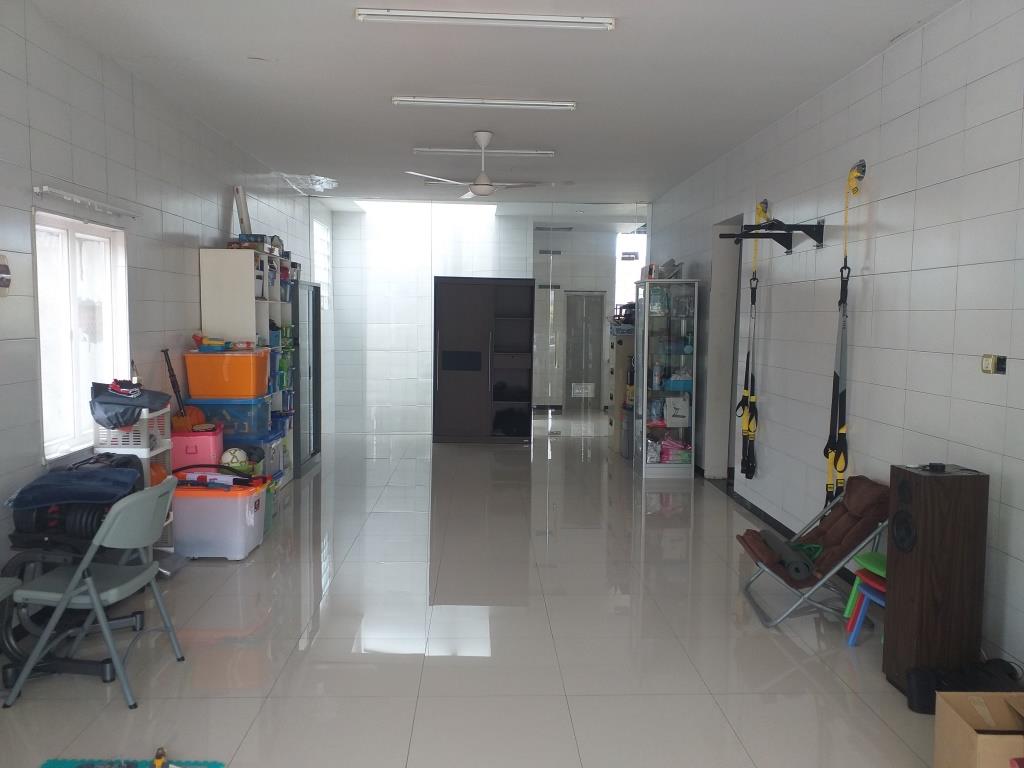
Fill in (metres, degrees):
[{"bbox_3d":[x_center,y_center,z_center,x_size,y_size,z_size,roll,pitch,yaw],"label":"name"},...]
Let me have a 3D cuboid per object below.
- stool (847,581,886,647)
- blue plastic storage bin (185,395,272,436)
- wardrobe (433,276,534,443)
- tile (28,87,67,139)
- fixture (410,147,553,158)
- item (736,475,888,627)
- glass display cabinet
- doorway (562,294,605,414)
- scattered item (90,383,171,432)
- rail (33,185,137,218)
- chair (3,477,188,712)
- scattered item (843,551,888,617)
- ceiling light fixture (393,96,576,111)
[{"bbox_3d":[1.766,1.111,3.539,0.295,0.293,0.300,1,5,-2],"label":"stool"},{"bbox_3d":[-2.010,0.210,5.490,0.510,0.247,0.360,1,5,-2],"label":"blue plastic storage bin"},{"bbox_3d":[-0.350,-0.293,9.480,1.192,1.977,0.570,1,5,-2],"label":"wardrobe"},{"bbox_3d":[-2.346,-1.365,3.911,0.015,0.199,0.392,1,5,-2],"label":"tile"},{"bbox_3d":[-0.257,-2.096,7.013,1.270,0.060,0.045,1,5,-2],"label":"fixture"},{"bbox_3d":[1.608,0.873,4.113,0.740,0.670,0.570,1,5,0],"label":"item"},{"bbox_3d":[1.510,-0.045,7.541,0.504,1.896,0.403,1,5,-2],"label":"glass display cabinet"},{"bbox_3d":[1.184,-0.538,12.633,0.684,1.964,0.100,1,5,-2],"label":"doorway"},{"bbox_3d":[-2.228,0.122,4.479,0.280,0.245,0.420,1,5,-2],"label":"scattered item"},{"bbox_3d":[-2.329,-1.012,4.298,0.081,0.050,1.089,1,5,-2],"label":"rail"},{"bbox_3d":[-1.718,0.836,3.195,0.544,0.822,0.474,1,5,1],"label":"chair"},{"bbox_3d":[1.764,0.971,3.606,0.310,0.280,0.310,1,5,-2],"label":"scattered item"},{"bbox_3d":[-0.189,-1.951,5.376,1.270,0.060,0.045,1,5,-2],"label":"ceiling light fixture"}]

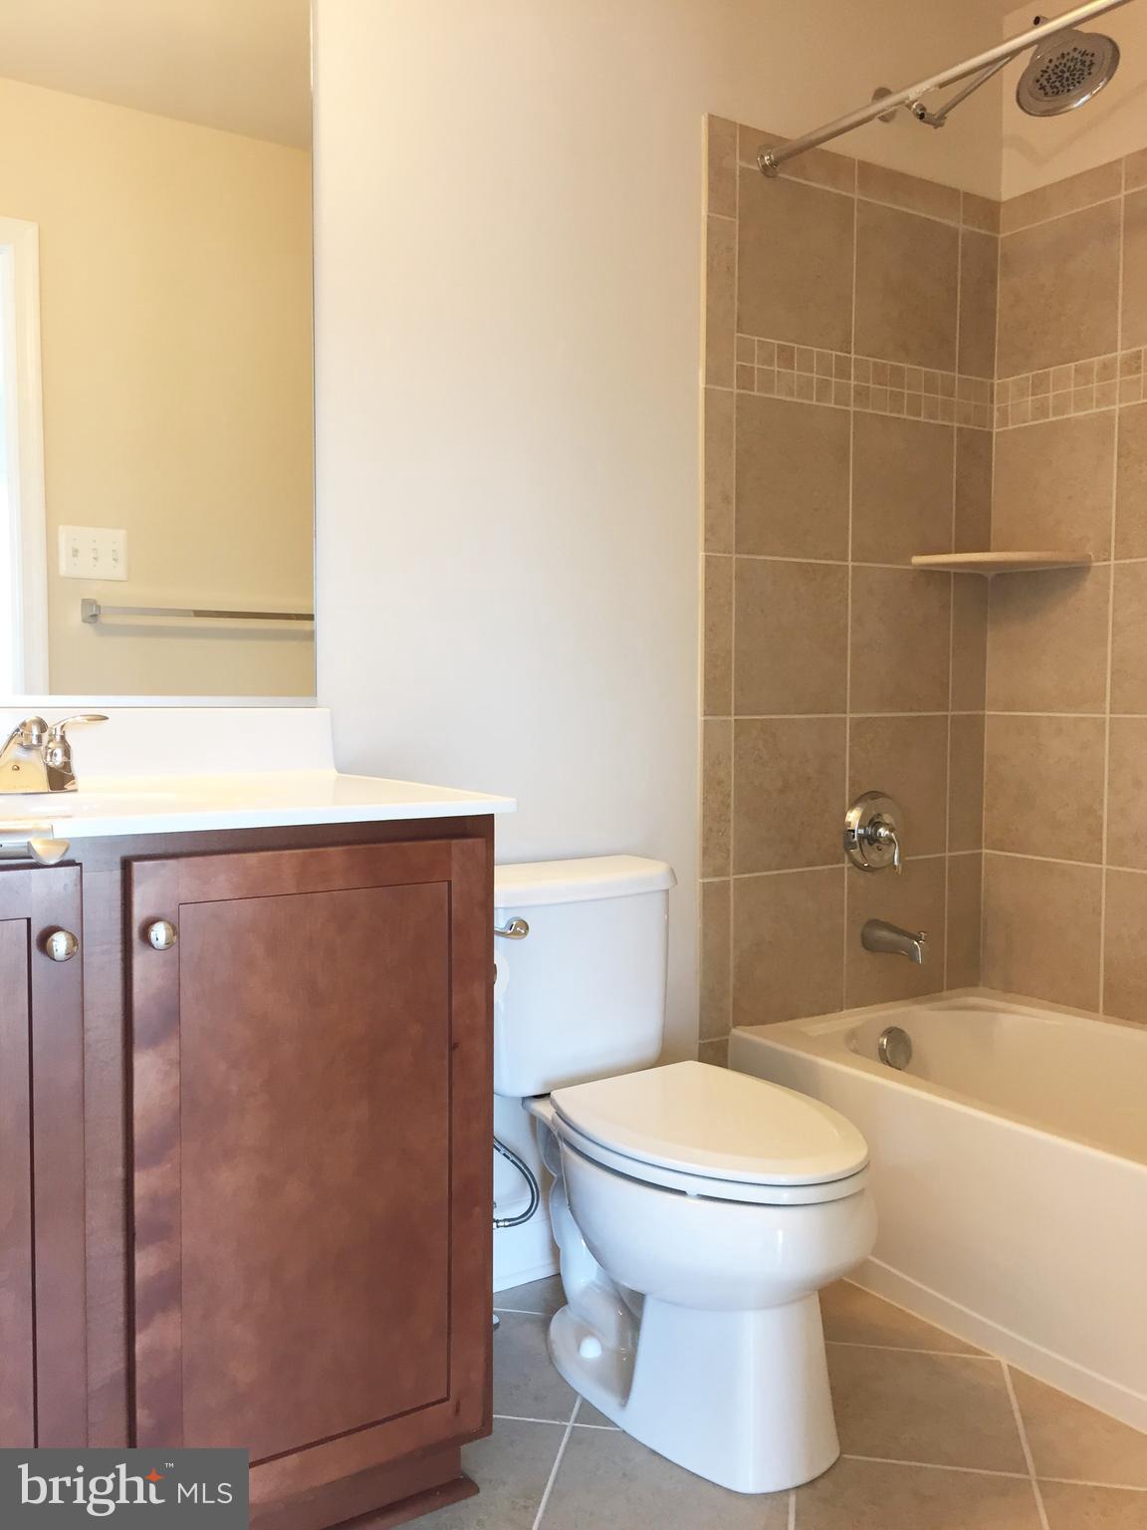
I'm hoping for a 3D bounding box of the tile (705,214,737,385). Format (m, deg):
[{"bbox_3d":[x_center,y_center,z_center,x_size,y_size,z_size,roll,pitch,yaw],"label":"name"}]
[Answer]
[{"bbox_3d":[0.271,-0.853,2.372,0.071,0.308,0.010,-2,5,-33],"label":"tile"}]

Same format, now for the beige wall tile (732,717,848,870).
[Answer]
[{"bbox_3d":[0.431,0.059,2.547,0.304,0.304,0.010,-3,5,-33],"label":"beige wall tile"}]

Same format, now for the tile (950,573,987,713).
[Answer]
[{"bbox_3d":[0.868,-0.267,2.809,0.120,0.304,0.010,-3,5,-33],"label":"tile"}]

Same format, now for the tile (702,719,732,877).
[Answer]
[{"bbox_3d":[0.271,0.065,2.434,0.071,0.303,0.010,-2,5,-33],"label":"tile"}]

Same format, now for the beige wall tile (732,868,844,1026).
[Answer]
[{"bbox_3d":[0.435,0.369,2.595,0.302,0.304,0.010,-3,5,-33],"label":"beige wall tile"}]

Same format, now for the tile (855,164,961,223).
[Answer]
[{"bbox_3d":[0.695,-1.181,2.655,0.304,0.071,0.010,-3,5,-33],"label":"tile"}]

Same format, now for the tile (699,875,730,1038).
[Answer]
[{"bbox_3d":[0.269,0.373,2.464,0.075,0.303,0.010,-3,5,-33],"label":"tile"}]

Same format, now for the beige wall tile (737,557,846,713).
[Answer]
[{"bbox_3d":[0.429,-0.247,2.514,0.298,0.302,0.010,-2,5,-33],"label":"beige wall tile"}]

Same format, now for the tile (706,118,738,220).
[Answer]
[{"bbox_3d":[0.274,-1.111,2.387,0.074,0.174,0.010,-3,5,-33],"label":"tile"}]

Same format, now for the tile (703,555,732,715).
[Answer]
[{"bbox_3d":[0.273,-0.243,2.447,0.074,0.305,0.010,-3,5,-33],"label":"tile"}]

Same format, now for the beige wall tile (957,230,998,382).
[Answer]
[{"bbox_3d":[0.864,-0.981,2.744,0.120,0.304,0.010,-2,5,-33],"label":"beige wall tile"}]

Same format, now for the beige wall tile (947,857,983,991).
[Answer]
[{"bbox_3d":[0.868,0.345,2.852,0.120,0.303,0.010,-3,5,-33],"label":"beige wall tile"}]

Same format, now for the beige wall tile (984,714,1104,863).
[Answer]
[{"bbox_3d":[1.002,0.046,2.720,0.010,0.303,0.295,-2,5,-33],"label":"beige wall tile"}]

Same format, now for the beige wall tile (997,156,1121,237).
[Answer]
[{"bbox_3d":[1.008,-1.169,2.651,0.010,0.071,0.296,-3,5,-33],"label":"beige wall tile"}]

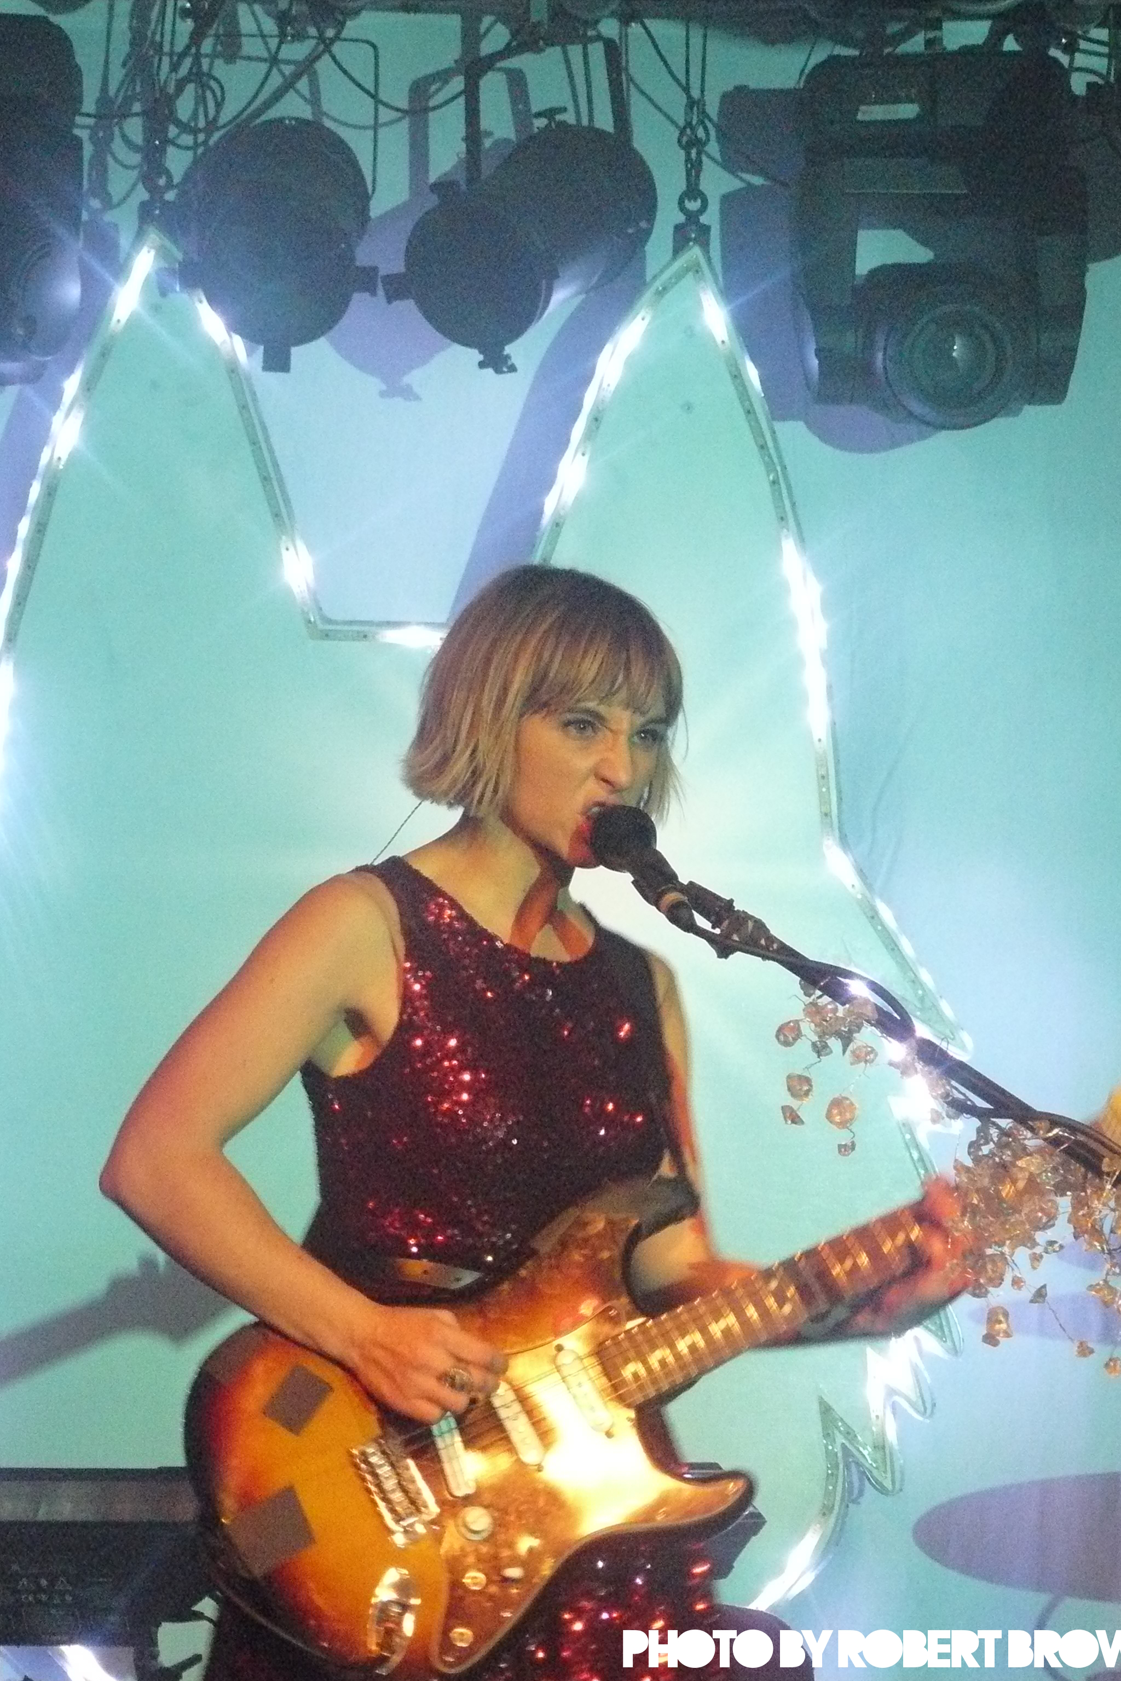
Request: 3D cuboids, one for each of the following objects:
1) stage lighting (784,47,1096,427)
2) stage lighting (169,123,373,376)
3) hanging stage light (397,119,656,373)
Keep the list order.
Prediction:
[{"bbox_3d":[0.503,-0.793,6.680,0.390,0.475,0.360,0,-4,2],"label":"stage lighting"},{"bbox_3d":[-0.379,-0.811,6.700,0.265,0.265,0.320,0,33,-5],"label":"stage lighting"},{"bbox_3d":[-0.034,-0.806,6.720,0.255,0.260,0.360,-3,21,29],"label":"hanging stage light"}]

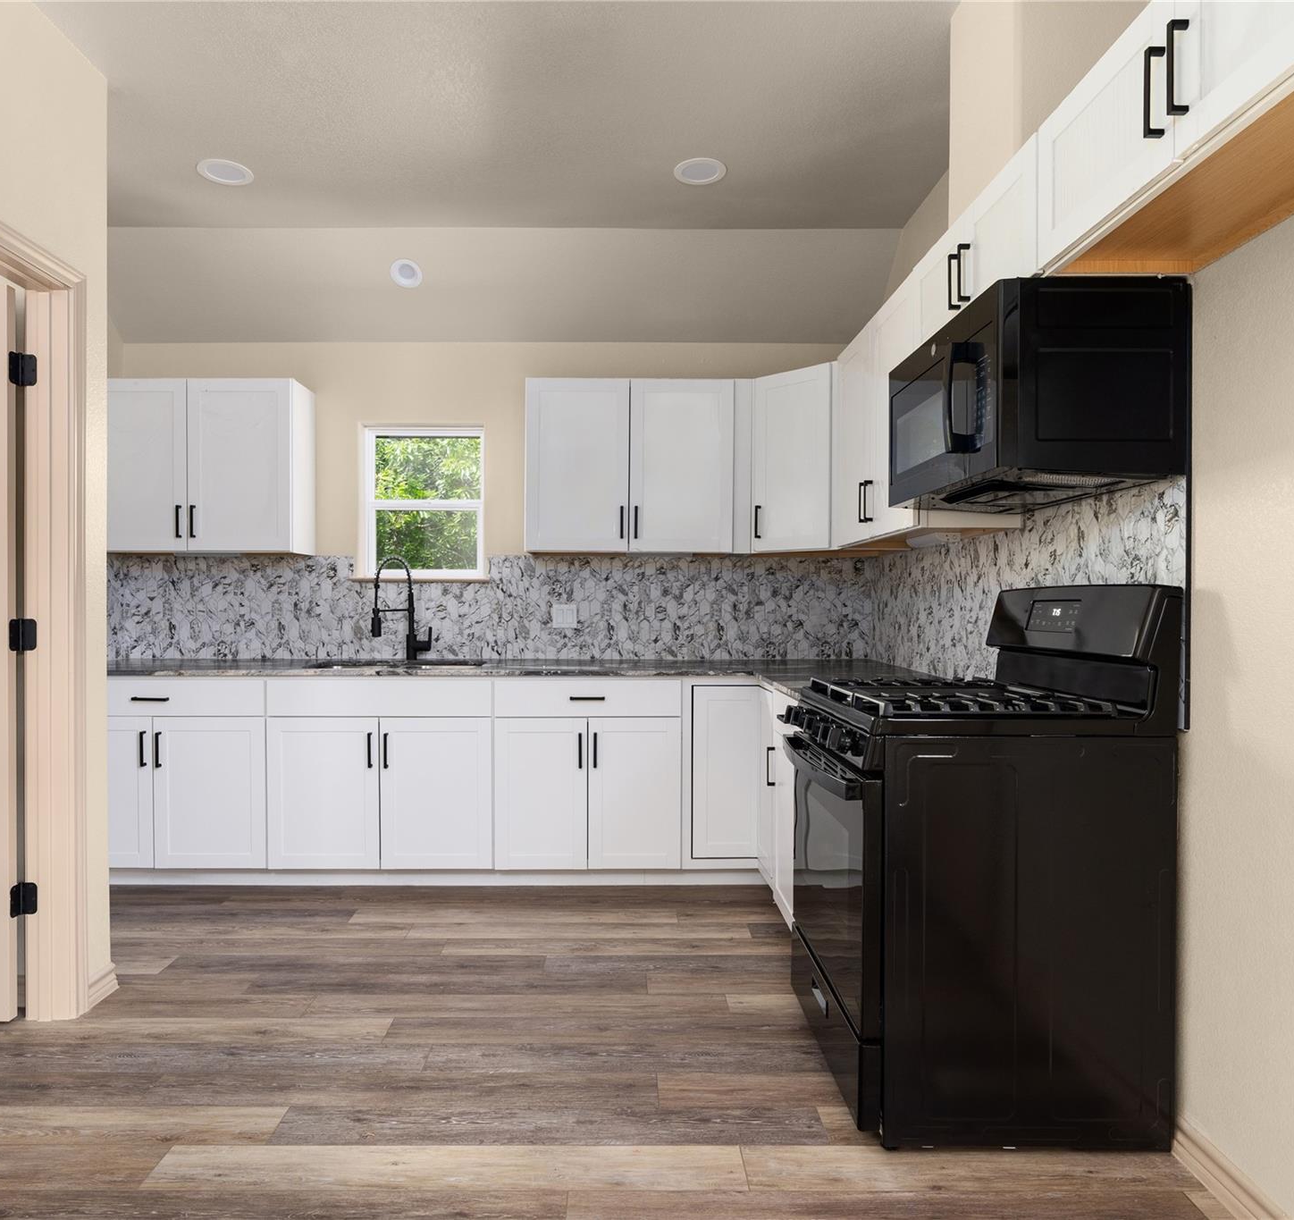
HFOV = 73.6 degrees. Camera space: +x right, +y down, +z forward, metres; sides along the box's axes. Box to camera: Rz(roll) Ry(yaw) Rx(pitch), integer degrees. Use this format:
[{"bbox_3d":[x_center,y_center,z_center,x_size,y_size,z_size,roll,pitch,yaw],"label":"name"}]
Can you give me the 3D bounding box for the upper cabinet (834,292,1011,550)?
[{"bbox_3d":[0.944,-0.628,3.032,0.330,0.769,0.935,0,0,-1],"label":"upper cabinet"}]

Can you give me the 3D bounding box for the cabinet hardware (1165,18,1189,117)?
[{"bbox_3d":[0.809,-0.823,1.311,0.036,0.143,0.014,0,0,-1],"label":"cabinet hardware"}]

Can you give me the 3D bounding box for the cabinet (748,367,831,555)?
[{"bbox_3d":[0.615,-0.635,3.683,0.405,0.765,0.030,1,1,44],"label":"cabinet"}]

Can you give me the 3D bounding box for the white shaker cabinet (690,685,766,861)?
[{"bbox_3d":[0.314,0.663,3.811,0.290,0.715,0.565,0,0,-1],"label":"white shaker cabinet"}]

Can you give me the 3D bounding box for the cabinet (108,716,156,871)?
[{"bbox_3d":[-2.216,0.733,3.733,0.462,0.620,0.540,0,0,-1],"label":"cabinet"}]

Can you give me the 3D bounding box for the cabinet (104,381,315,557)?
[{"bbox_3d":[-2.007,-0.636,3.906,0.900,0.763,0.305,0,0,-1],"label":"cabinet"}]

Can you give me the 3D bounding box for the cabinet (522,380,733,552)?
[{"bbox_3d":[-0.075,-0.637,3.953,0.927,0.765,0.305,0,0,-1],"label":"cabinet"}]

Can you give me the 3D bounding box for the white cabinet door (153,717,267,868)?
[{"bbox_3d":[-1.760,0.735,3.493,0.449,0.609,0.025,0,0,0],"label":"white cabinet door"}]

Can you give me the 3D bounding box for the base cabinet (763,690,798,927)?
[{"bbox_3d":[0.784,0.688,2.899,0.630,0.810,0.570,0,0,-1],"label":"base cabinet"}]

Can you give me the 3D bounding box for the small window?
[{"bbox_3d":[-1.061,-0.516,4.137,0.585,0.730,0.080,0,0,-1],"label":"small window"}]

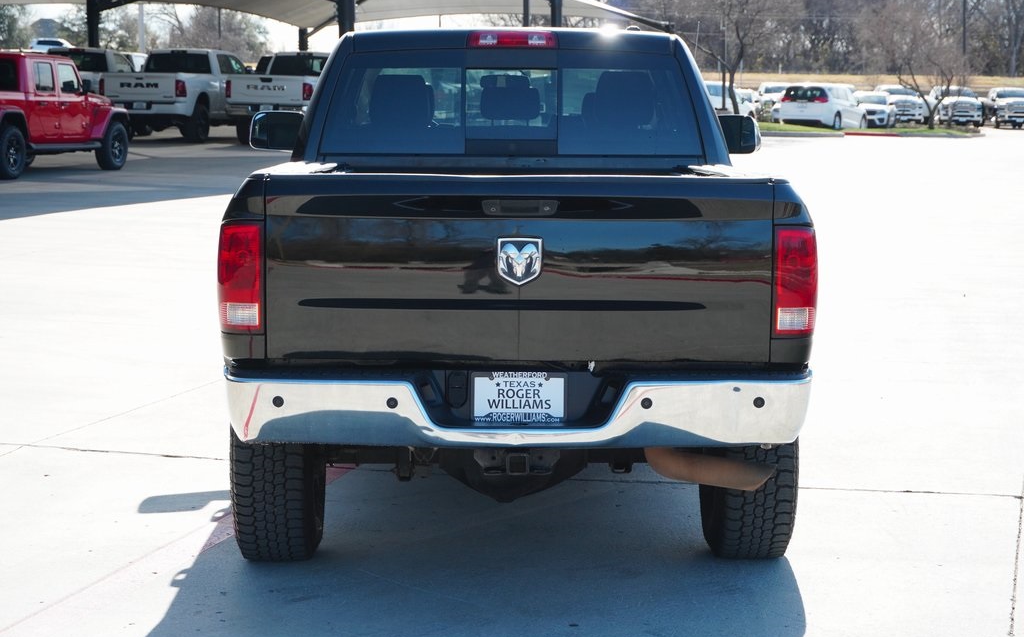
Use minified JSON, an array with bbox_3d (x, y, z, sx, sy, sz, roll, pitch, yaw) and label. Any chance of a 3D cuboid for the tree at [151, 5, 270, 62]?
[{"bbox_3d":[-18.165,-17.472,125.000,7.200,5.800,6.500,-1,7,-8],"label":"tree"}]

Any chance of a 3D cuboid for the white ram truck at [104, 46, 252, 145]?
[{"bbox_3d":[-7.380,-5.120,47.800,2.060,2.050,6.070,2,7,12],"label":"white ram truck"}]

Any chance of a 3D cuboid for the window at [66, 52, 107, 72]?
[{"bbox_3d":[-9.716,-5.738,46.500,1.550,0.460,0.180,2,7,14],"label":"window"}]

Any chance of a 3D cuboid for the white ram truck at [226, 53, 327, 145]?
[{"bbox_3d":[-4.315,-4.968,46.515,2.150,2.000,6.060,2,7,16],"label":"white ram truck"}]

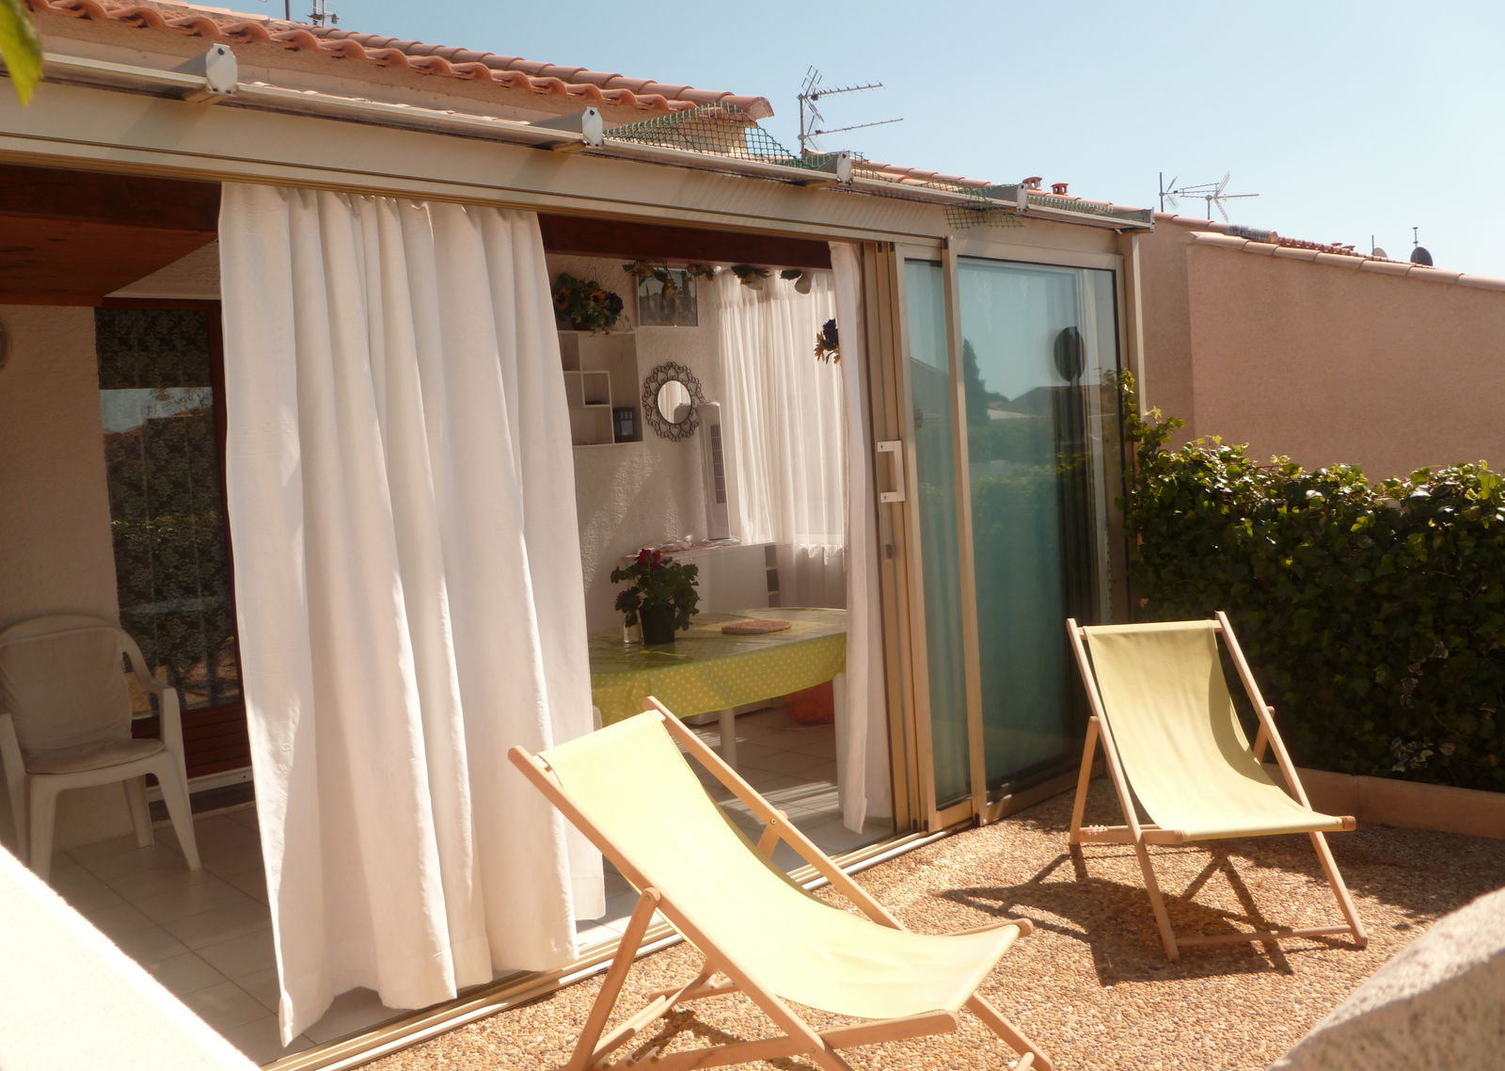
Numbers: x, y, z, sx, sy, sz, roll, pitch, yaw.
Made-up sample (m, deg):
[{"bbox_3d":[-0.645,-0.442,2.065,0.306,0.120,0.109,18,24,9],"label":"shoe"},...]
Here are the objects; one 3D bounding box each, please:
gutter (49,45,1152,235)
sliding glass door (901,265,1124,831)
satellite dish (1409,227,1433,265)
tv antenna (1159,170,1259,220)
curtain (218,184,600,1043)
[{"bbox_3d":[0.054,-1.188,3.904,4.388,0.109,0.114,-6,4,-40],"label":"gutter"},{"bbox_3d":[1.131,-0.034,4.944,1.292,2.180,0.114,-6,4,-40],"label":"sliding glass door"},{"bbox_3d":[17.021,-7.320,31.000,0.650,1.000,0.400,-2,4,27],"label":"satellite dish"},{"bbox_3d":[6.379,-4.720,17.000,1.380,0.720,0.550,-4,3,0],"label":"tv antenna"},{"bbox_3d":[-0.905,0.170,3.444,1.015,2.188,0.256,-6,4,-40],"label":"curtain"}]

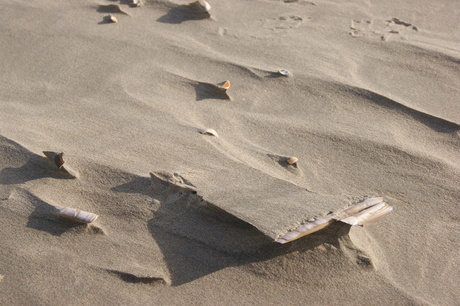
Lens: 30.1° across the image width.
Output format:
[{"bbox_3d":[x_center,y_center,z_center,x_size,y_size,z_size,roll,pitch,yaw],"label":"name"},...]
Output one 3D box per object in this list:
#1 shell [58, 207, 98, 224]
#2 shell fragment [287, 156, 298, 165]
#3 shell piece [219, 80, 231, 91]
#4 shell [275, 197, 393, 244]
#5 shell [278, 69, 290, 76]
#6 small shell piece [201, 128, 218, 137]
[{"bbox_3d":[-0.172,0.071,0.971,0.043,0.010,0.016,12,32,20],"label":"shell"},{"bbox_3d":[0.079,0.009,1.081,0.014,0.009,0.012,0,30,0],"label":"shell fragment"},{"bbox_3d":[-0.007,-0.099,1.262,0.015,0.013,0.012,0,30,0],"label":"shell piece"},{"bbox_3d":[0.116,0.074,0.947,0.146,0.018,0.030,-18,35,-29],"label":"shell"},{"bbox_3d":[0.084,-0.123,1.314,0.016,0.007,0.014,0,30,0],"label":"shell"},{"bbox_3d":[-0.025,-0.027,1.146,0.020,0.009,0.016,6,30,10],"label":"small shell piece"}]

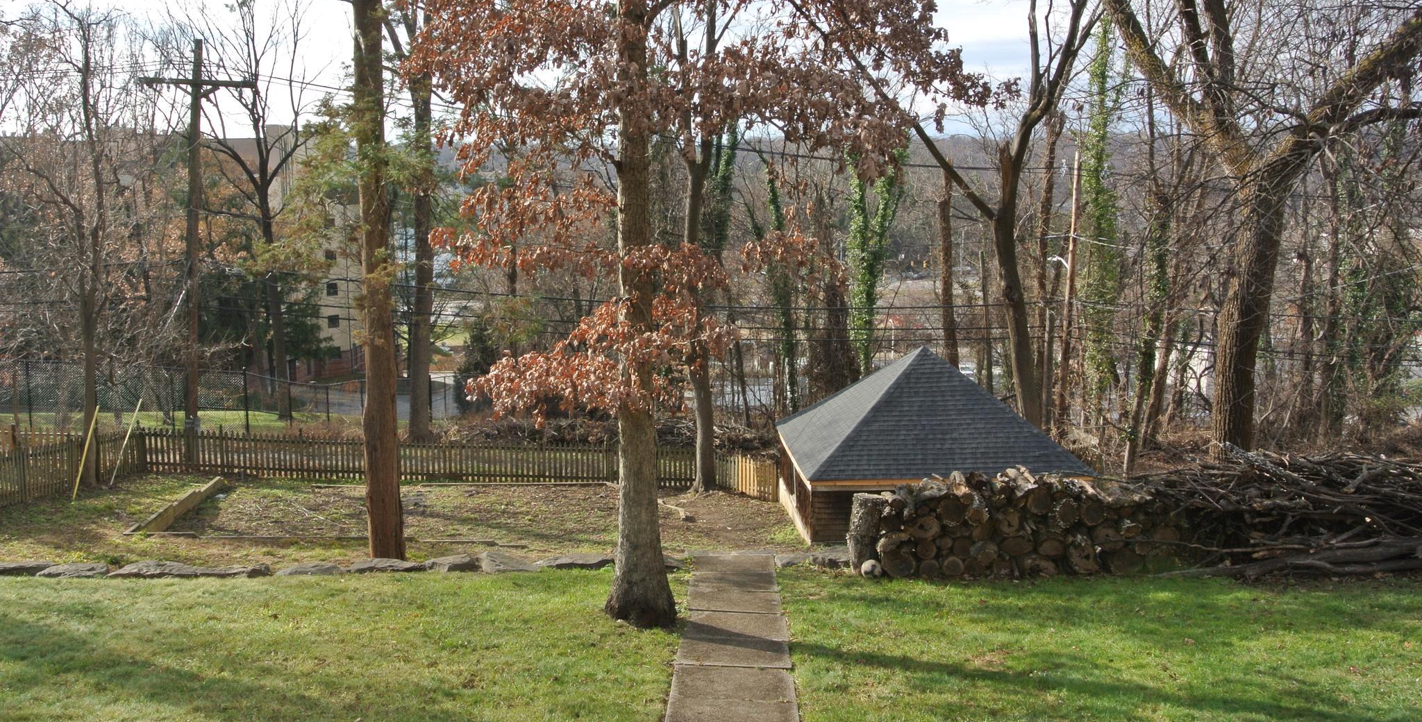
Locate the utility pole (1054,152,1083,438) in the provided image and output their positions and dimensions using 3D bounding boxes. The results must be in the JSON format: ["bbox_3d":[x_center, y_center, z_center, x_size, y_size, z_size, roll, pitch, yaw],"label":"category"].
[{"bbox_3d":[12.145,-2.276,42.945,0.280,9.550,0.280,1,8,-4],"label":"utility pole"}]

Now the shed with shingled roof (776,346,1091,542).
[{"bbox_3d":[4.880,1.733,29.352,6.100,4.170,6.100,0,8,-4],"label":"shed with shingled roof"}]

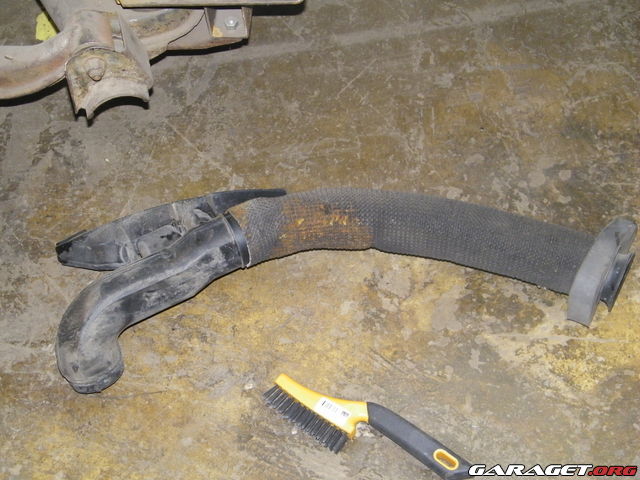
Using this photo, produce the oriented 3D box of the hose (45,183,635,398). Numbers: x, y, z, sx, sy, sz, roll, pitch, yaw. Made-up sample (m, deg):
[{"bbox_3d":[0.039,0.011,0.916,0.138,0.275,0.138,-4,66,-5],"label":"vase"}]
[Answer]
[{"bbox_3d":[0.031,0.031,1.351,0.724,0.110,0.270,-3,50,-3],"label":"hose"}]

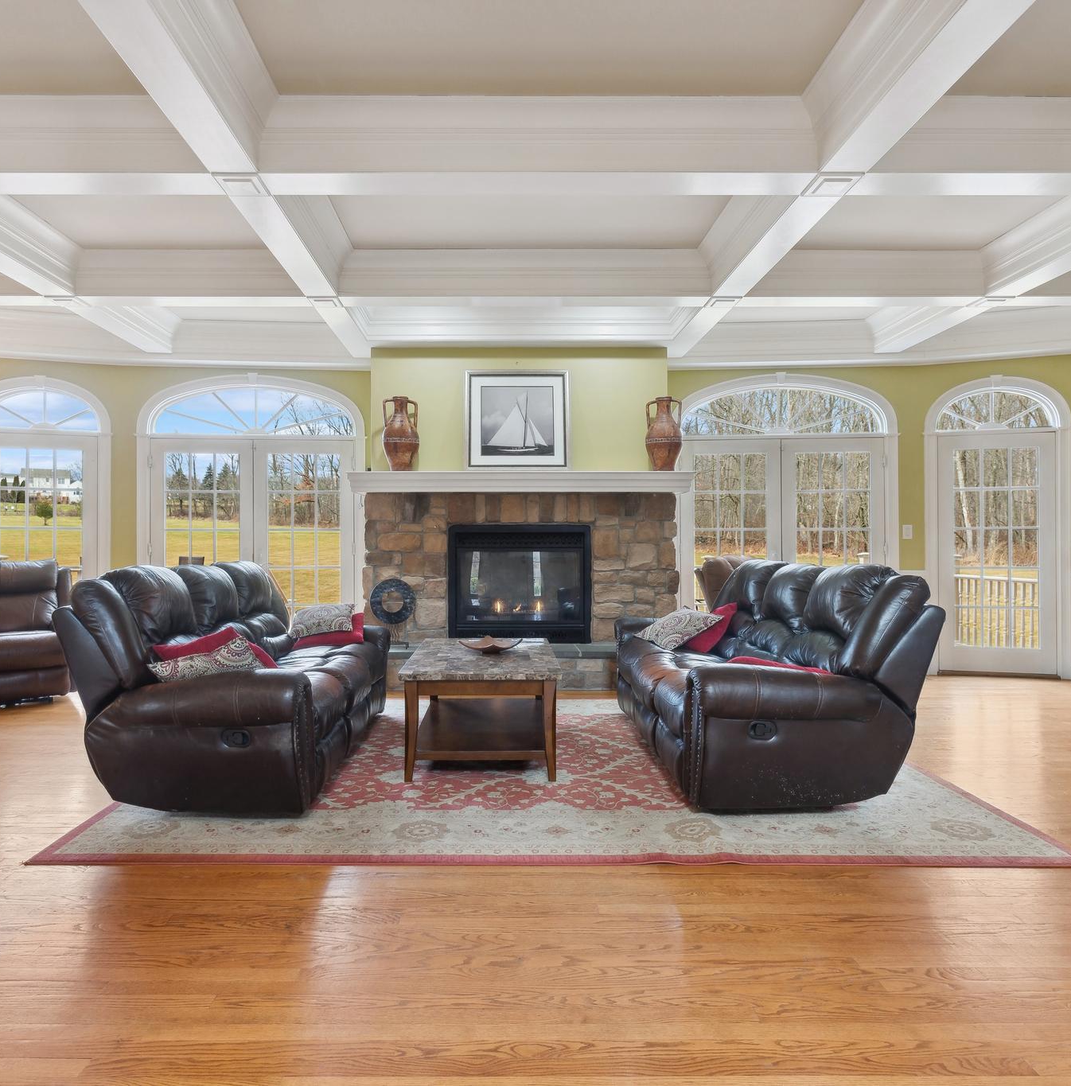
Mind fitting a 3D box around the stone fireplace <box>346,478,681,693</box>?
[{"bbox_3d":[-0.120,0.280,5.990,2.780,1.730,0.660,0,0,0],"label":"stone fireplace"}]

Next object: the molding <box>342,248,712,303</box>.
[{"bbox_3d":[-0.067,-1.773,4.751,2.472,0.274,0.122,0,0,0],"label":"molding"}]

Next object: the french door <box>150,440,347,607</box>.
[{"bbox_3d":[-2.530,0.100,6.530,1.800,2.050,0.080,0,0,-4],"label":"french door"}]

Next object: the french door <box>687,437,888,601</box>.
[{"bbox_3d":[2.152,0.104,6.343,1.758,2.060,0.061,0,0,5],"label":"french door"}]

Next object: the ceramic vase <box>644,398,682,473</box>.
[{"bbox_3d":[1.083,-0.925,6.110,0.315,0.640,0.300,0,0,0],"label":"ceramic vase"}]

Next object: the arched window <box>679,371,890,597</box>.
[{"bbox_3d":[2.190,-0.170,6.440,1.960,2.620,0.120,0,0,4],"label":"arched window"}]

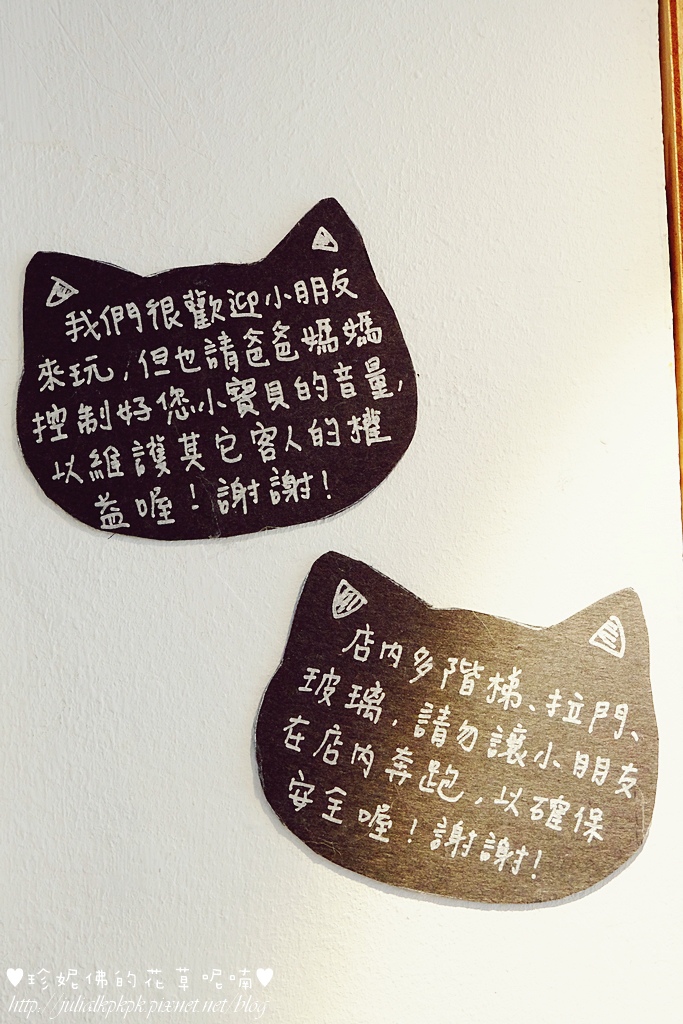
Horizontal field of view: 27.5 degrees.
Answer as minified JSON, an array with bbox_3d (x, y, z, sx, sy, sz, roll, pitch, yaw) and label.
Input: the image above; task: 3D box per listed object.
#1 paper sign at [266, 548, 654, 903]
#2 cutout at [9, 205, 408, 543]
[{"bbox_3d":[0.064,0.116,0.751,0.215,0.178,0.006,9,-6,1],"label":"paper sign"},{"bbox_3d":[-0.072,-0.074,0.771,0.222,0.178,0.006,-10,-6,-1],"label":"cutout"}]

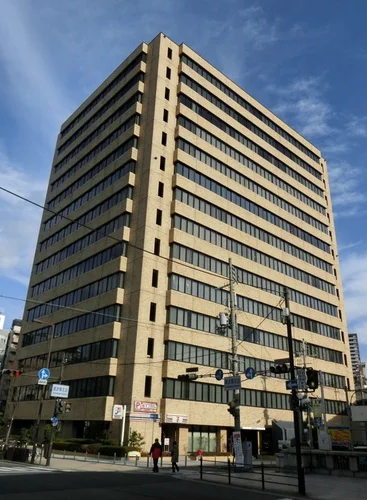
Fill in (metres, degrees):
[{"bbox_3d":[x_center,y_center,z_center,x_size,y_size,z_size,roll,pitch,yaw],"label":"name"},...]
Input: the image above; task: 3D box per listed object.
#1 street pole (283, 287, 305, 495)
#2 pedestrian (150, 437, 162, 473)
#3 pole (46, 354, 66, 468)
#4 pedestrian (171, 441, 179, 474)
[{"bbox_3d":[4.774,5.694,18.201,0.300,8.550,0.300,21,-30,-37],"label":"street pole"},{"bbox_3d":[-1.462,11.334,23.126,0.580,1.680,0.400,9,-24,-15],"label":"pedestrian"},{"bbox_3d":[-7.543,9.350,24.941,0.220,6.279,0.220,2,-23,0],"label":"pole"},{"bbox_3d":[-0.450,11.845,24.059,0.450,1.647,0.360,15,-27,-27],"label":"pedestrian"}]

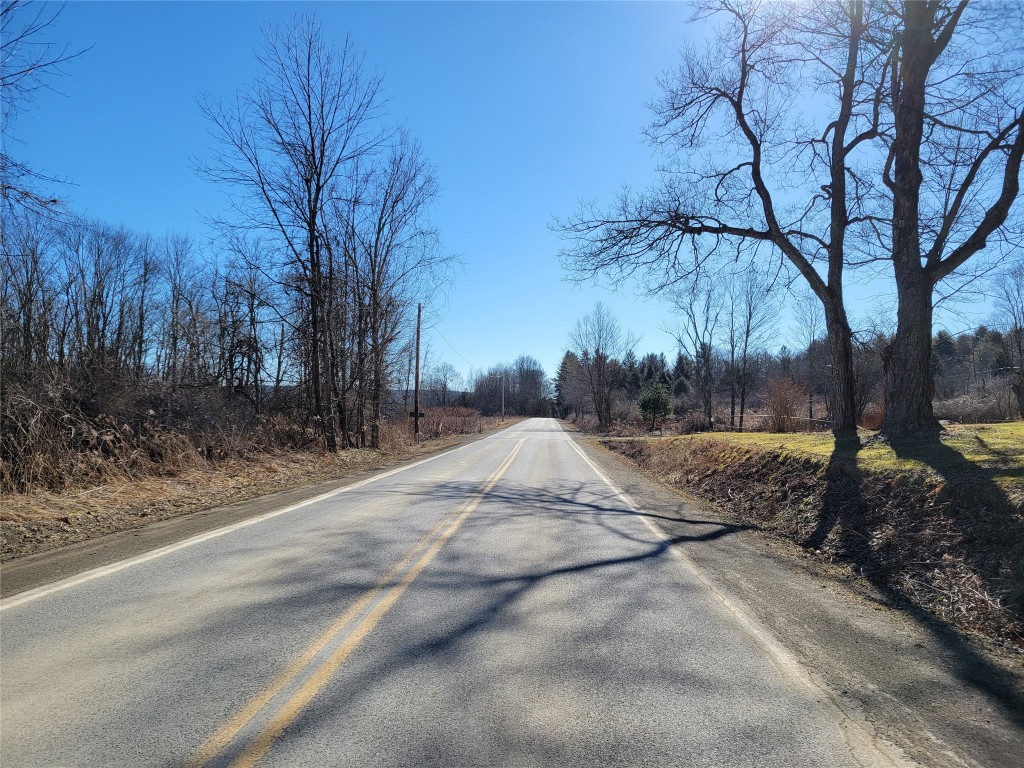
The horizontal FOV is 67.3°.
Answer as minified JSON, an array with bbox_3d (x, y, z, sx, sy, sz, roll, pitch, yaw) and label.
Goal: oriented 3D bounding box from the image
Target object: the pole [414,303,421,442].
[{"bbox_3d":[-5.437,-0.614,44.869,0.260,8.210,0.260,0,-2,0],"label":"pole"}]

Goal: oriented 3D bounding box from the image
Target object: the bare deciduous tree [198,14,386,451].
[{"bbox_3d":[-10.595,-7.367,36.855,9.060,21.140,8.200,0,-2,0],"label":"bare deciduous tree"}]

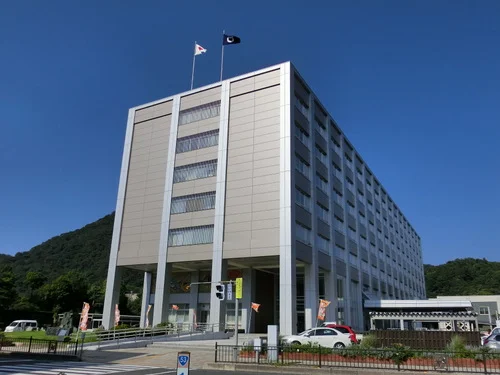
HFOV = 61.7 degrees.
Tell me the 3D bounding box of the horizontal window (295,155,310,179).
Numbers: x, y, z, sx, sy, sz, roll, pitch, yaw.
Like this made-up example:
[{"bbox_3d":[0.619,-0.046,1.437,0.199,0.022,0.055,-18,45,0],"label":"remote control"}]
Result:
[{"bbox_3d":[5.601,-2.147,46.188,0.160,1.920,4.600,-9,-21,27],"label":"horizontal window"}]

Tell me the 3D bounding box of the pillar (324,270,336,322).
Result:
[{"bbox_3d":[9.274,13.415,49.106,1.200,7.120,1.160,-9,-21,27],"label":"pillar"}]

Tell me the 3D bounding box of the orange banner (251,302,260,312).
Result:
[{"bbox_3d":[0.381,7.897,27.500,0.600,0.600,0.200,-1,-18,6],"label":"orange banner"}]

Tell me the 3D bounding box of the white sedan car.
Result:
[{"bbox_3d":[4.380,9.830,26.950,4.620,1.460,1.770,-3,-19,11],"label":"white sedan car"}]

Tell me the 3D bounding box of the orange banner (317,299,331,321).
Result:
[{"bbox_3d":[4.123,6.861,23.500,0.700,1.120,0.150,-2,-19,9],"label":"orange banner"}]

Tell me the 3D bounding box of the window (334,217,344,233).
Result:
[{"bbox_3d":[11.165,4.712,53.684,0.250,1.770,4.531,-9,-21,27],"label":"window"}]

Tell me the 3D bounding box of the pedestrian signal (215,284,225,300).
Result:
[{"bbox_3d":[-1.381,4.746,18.900,0.380,0.680,0.300,-16,-25,42],"label":"pedestrian signal"}]

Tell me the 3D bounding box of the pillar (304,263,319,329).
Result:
[{"bbox_3d":[6.522,11.754,44.350,1.200,7.120,1.120,-9,-21,27],"label":"pillar"}]

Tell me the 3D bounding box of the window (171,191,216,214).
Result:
[{"bbox_3d":[-6.157,1.787,45.755,5.949,1.971,0.180,-9,-21,27],"label":"window"}]

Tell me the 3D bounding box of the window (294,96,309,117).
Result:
[{"bbox_3d":[5.762,-9.021,47.103,0.180,1.935,4.672,-9,-21,27],"label":"window"}]

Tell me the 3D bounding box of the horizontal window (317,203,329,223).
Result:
[{"bbox_3d":[8.474,3.155,48.776,0.180,1.935,4.672,-9,-21,27],"label":"horizontal window"}]

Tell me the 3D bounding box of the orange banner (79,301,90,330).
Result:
[{"bbox_3d":[-11.140,8.715,28.300,0.580,1.800,0.200,8,-20,-19],"label":"orange banner"}]

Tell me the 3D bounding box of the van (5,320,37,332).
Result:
[{"bbox_3d":[-38.562,23.549,70.830,1.720,1.950,4.700,-6,-20,21],"label":"van"}]

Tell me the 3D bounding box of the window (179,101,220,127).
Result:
[{"bbox_3d":[-5.904,-8.594,49.229,5.949,1.971,0.180,-9,-21,27],"label":"window"}]

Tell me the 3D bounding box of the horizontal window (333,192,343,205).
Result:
[{"bbox_3d":[11.752,1.757,56.764,0.160,1.920,4.600,-9,-21,27],"label":"horizontal window"}]

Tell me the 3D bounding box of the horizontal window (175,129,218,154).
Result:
[{"bbox_3d":[-5.988,-5.134,48.071,5.949,1.971,0.180,-9,-21,27],"label":"horizontal window"}]

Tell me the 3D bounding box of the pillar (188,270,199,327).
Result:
[{"bbox_3d":[-6.390,13.364,49.439,0.950,6.741,0.800,-9,-21,27],"label":"pillar"}]

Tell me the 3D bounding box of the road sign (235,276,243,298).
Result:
[{"bbox_3d":[-0.467,4.412,18.300,0.280,0.900,0.050,-3,-19,12],"label":"road sign"}]

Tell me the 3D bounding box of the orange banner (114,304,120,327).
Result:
[{"bbox_3d":[-10.912,10.536,34.502,0.500,1.728,0.200,7,-19,-16],"label":"orange banner"}]

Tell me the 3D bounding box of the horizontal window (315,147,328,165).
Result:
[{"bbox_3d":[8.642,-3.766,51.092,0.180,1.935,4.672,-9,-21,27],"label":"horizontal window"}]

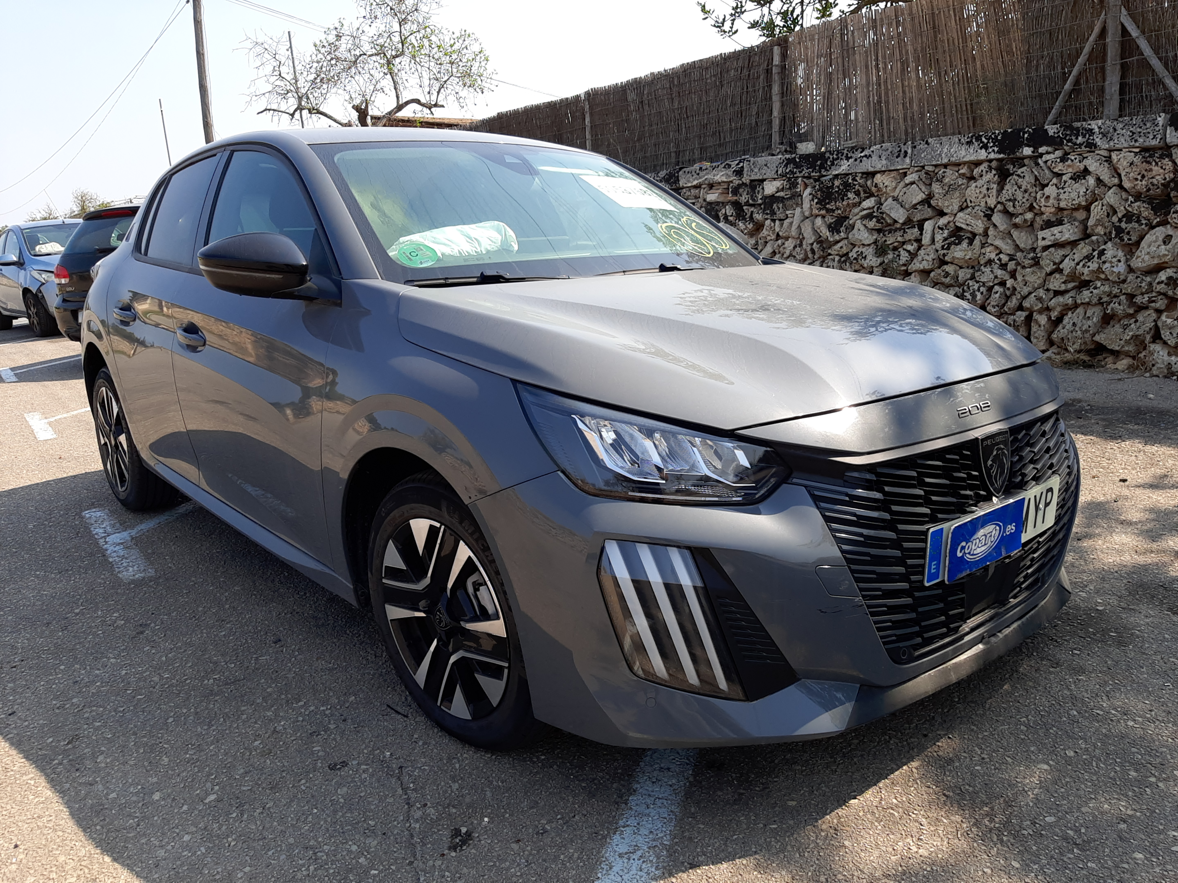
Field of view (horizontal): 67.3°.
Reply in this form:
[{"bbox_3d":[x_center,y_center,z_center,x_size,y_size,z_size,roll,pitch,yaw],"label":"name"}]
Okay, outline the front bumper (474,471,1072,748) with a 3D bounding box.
[{"bbox_3d":[0.629,0.181,2.034,1.720,0.520,0.660,-13,17,-40],"label":"front bumper"}]

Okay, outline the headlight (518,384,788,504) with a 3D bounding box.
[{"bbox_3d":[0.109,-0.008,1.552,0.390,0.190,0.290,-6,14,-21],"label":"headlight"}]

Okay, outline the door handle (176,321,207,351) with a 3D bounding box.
[{"bbox_3d":[-1.216,-0.324,2.707,0.055,0.065,0.190,-13,17,-40],"label":"door handle"}]

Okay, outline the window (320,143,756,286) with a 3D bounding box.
[{"bbox_3d":[-0.105,-0.689,2.663,1.400,0.130,0.840,-13,49,-40],"label":"window"}]

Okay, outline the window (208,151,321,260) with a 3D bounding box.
[{"bbox_3d":[-0.941,-0.669,2.550,0.080,0.430,0.980,23,-7,-43],"label":"window"}]

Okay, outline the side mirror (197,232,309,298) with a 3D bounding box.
[{"bbox_3d":[-0.803,-0.425,2.166,0.210,0.155,0.200,-13,17,-40],"label":"side mirror"}]

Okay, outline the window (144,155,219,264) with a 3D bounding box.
[{"bbox_3d":[-1.437,-0.800,3.104,0.070,0.410,0.660,23,-7,-43],"label":"window"}]

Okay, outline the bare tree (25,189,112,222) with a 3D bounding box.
[{"bbox_3d":[-23.549,-9.673,40.000,4.000,4.000,4.000,-13,17,-40],"label":"bare tree"}]

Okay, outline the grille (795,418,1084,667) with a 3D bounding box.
[{"bbox_3d":[0.787,0.150,1.843,1.060,0.410,0.170,-13,17,-40],"label":"grille"}]

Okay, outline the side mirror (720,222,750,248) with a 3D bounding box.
[{"bbox_3d":[0.462,-0.726,3.307,0.240,0.165,0.170,-12,17,-40],"label":"side mirror"}]

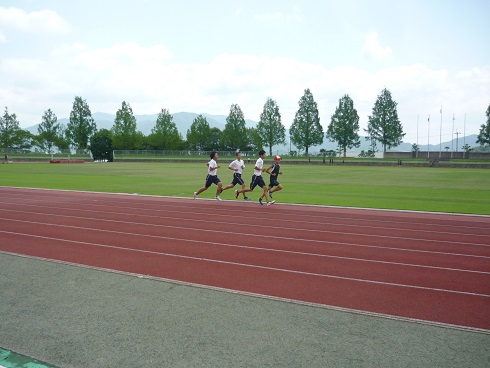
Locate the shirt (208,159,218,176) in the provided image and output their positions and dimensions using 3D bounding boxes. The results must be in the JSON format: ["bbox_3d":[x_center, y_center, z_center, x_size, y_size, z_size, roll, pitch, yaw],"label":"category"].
[{"bbox_3d":[-1.102,-0.574,16.350,0.280,0.600,0.420,2,4,28],"label":"shirt"}]

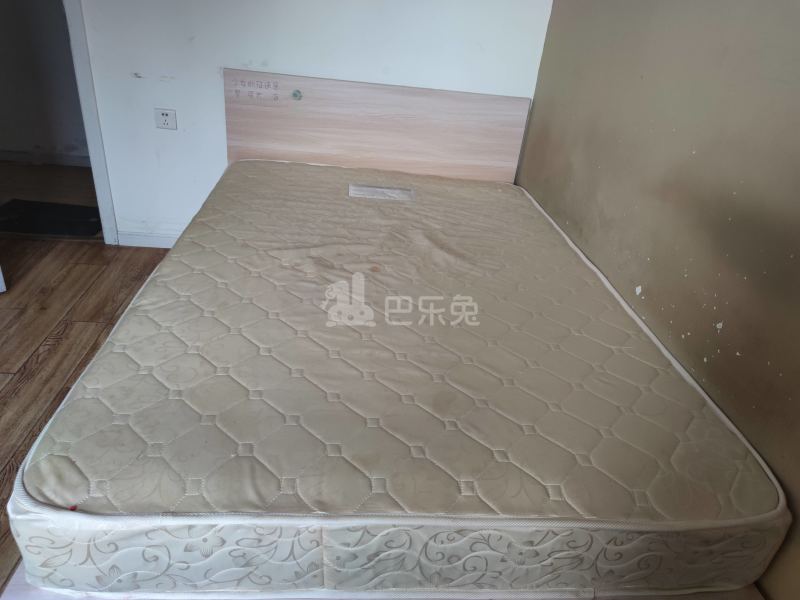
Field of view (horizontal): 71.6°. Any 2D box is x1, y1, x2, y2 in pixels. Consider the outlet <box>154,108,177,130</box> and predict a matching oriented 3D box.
[{"bbox_3d":[-1.045,-0.804,2.476,0.087,0.087,0.013,3,30,-7],"label":"outlet"}]

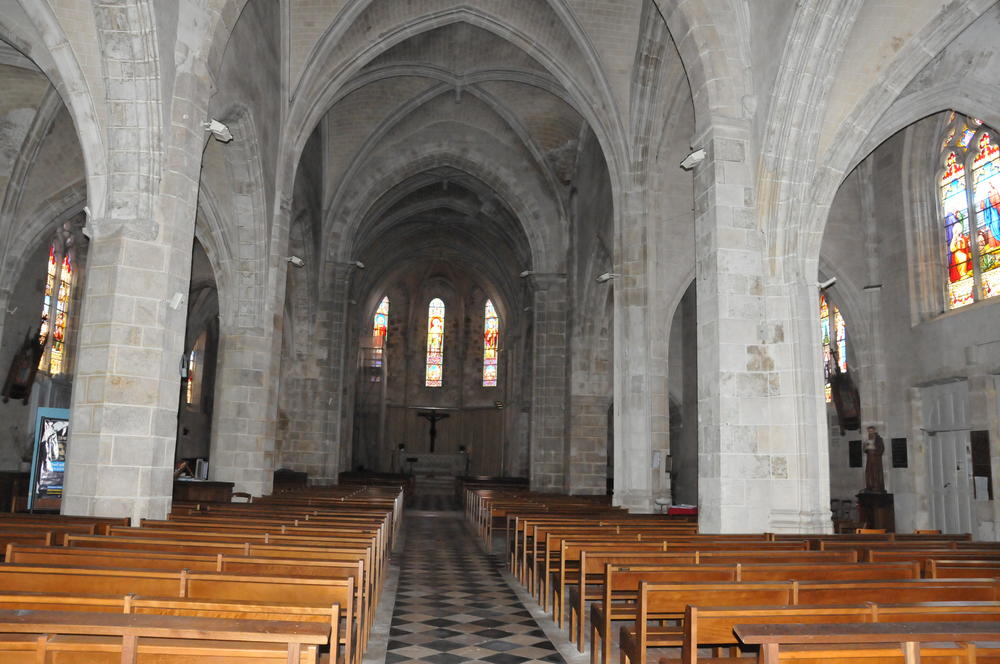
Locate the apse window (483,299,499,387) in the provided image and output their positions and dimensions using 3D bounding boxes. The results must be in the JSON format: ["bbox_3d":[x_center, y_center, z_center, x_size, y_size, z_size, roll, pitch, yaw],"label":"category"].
[{"bbox_3d":[-0.418,0.496,32.307,0.714,3.753,0.204,-4,-11,31],"label":"apse window"}]

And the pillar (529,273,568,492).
[{"bbox_3d":[1.462,1.964,23.466,1.042,7.600,1.071,2,-9,-6],"label":"pillar"}]

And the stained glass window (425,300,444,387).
[{"bbox_3d":[-2.848,0.475,32.924,0.715,3.863,0.204,2,-9,-6],"label":"stained glass window"}]

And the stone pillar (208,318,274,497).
[{"bbox_3d":[-5.361,2.048,15.706,1.226,4.383,1.224,2,-9,-6],"label":"stone pillar"}]

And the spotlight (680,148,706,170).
[{"bbox_3d":[2.603,-2.321,10.076,0.286,0.184,0.245,-35,-21,15],"label":"spotlight"}]

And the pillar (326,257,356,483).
[{"bbox_3d":[-5.094,1.701,22.757,0.803,7.566,1.020,2,-9,-6],"label":"pillar"}]

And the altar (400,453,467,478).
[{"bbox_3d":[-2.627,5.354,29.817,2.435,0.943,0.918,2,-9,-6],"label":"altar"}]

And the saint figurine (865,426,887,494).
[{"bbox_3d":[8.138,2.767,16.253,0.388,1.418,0.428,3,-10,-13],"label":"saint figurine"}]

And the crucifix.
[{"bbox_3d":[-2.834,4.234,31.795,1.335,1.823,0.255,2,-9,-6],"label":"crucifix"}]

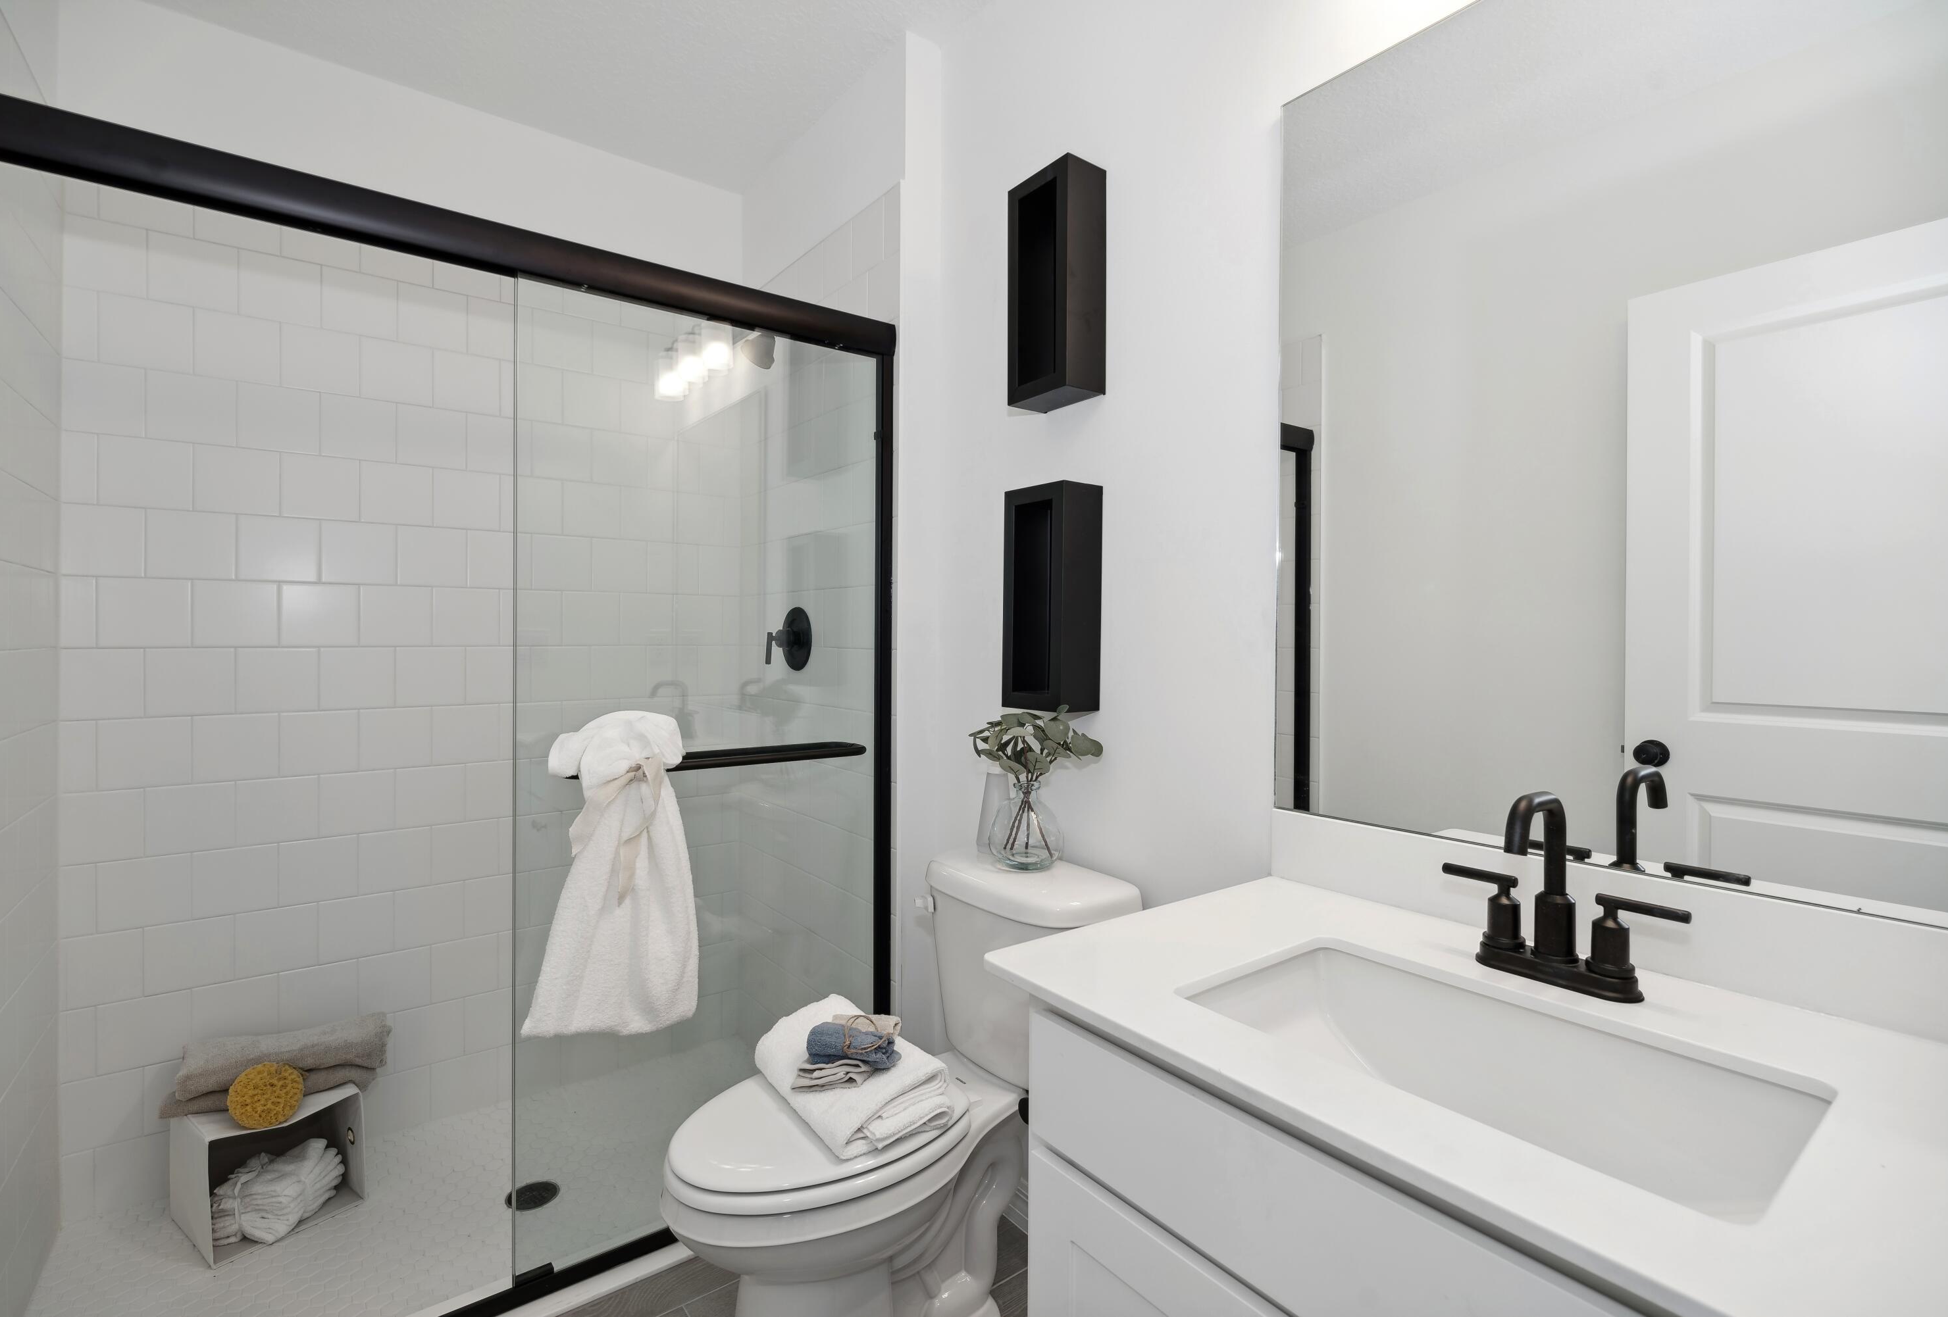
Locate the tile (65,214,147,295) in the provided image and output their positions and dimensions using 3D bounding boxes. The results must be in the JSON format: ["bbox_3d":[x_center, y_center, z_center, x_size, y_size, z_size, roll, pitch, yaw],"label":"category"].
[{"bbox_3d":[-1.892,-0.876,1.798,0.124,0.152,0.009,0,0,-36],"label":"tile"}]

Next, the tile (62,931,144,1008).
[{"bbox_3d":[-1.887,0.675,1.786,0.129,0.152,0.010,-1,2,-37],"label":"tile"}]

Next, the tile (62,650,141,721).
[{"bbox_3d":[-1.886,0.056,1.786,0.129,0.152,0.010,-1,2,-37],"label":"tile"}]

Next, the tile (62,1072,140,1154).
[{"bbox_3d":[-1.888,0.985,1.786,0.129,0.152,0.010,-1,2,-37],"label":"tile"}]

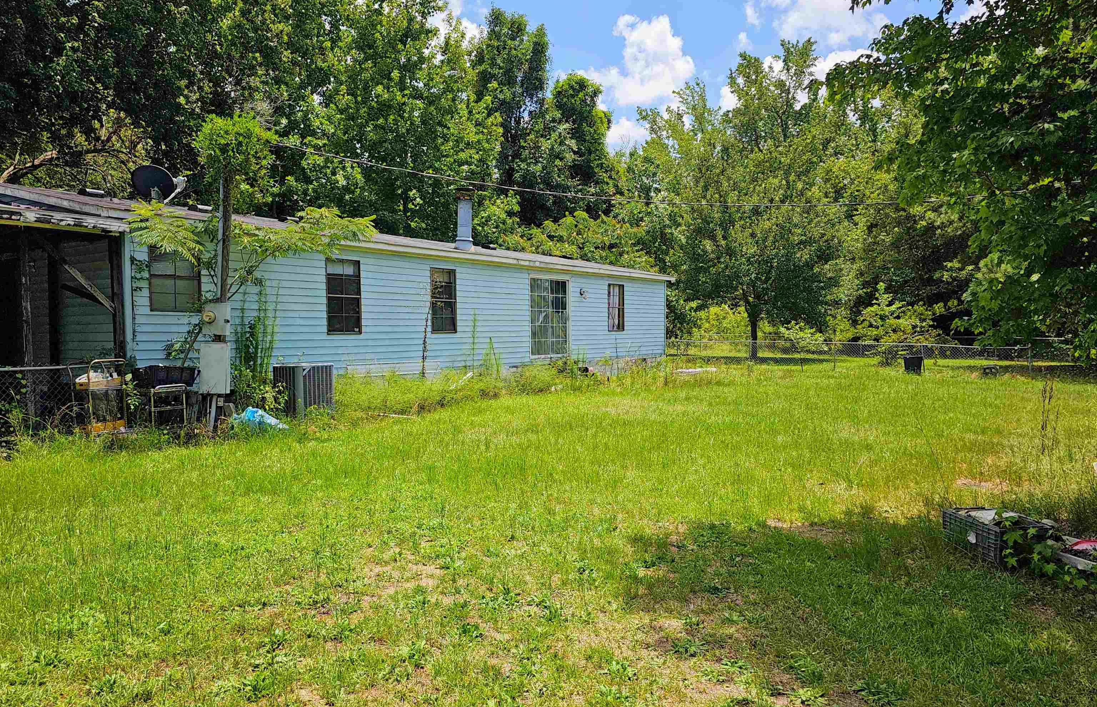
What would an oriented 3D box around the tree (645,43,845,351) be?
[{"bbox_3d":[8.889,-6.807,32.800,9.000,14.200,8.600,0,2,0],"label":"tree"}]

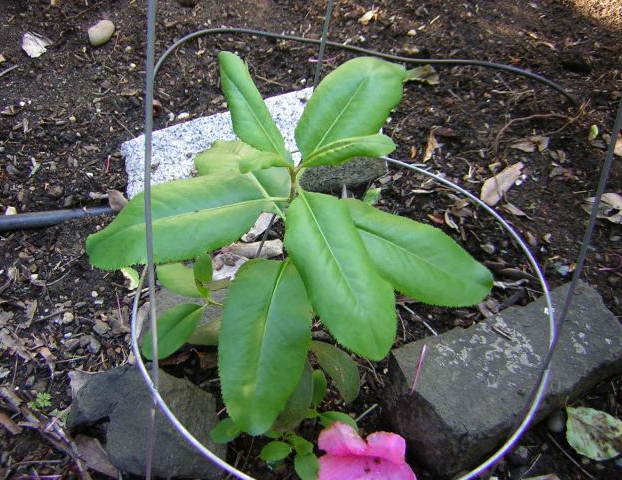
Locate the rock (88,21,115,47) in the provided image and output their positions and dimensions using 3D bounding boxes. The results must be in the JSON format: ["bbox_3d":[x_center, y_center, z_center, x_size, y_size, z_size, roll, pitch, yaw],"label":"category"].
[{"bbox_3d":[-0.286,-0.282,0.908,0.027,0.022,0.038,25,53,19],"label":"rock"}]

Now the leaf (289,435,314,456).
[{"bbox_3d":[-0.008,0.157,0.509,0.021,0.006,0.014,33,55,5],"label":"leaf"}]

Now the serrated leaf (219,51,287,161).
[{"bbox_3d":[-0.043,-0.107,0.525,0.040,0.020,0.129,-18,55,-16],"label":"serrated leaf"}]

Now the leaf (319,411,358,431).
[{"bbox_3d":[0.022,0.140,0.513,0.031,0.008,0.021,20,51,6],"label":"leaf"}]

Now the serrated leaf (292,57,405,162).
[{"bbox_3d":[0.026,-0.079,0.417,0.052,0.022,0.091,40,69,9],"label":"serrated leaf"}]

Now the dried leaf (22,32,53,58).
[{"bbox_3d":[-0.371,-0.262,0.898,0.041,0.015,0.050,-19,52,-17],"label":"dried leaf"}]

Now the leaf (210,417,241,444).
[{"bbox_3d":[-0.061,0.148,0.513,0.033,0.008,0.021,-19,52,-5],"label":"leaf"}]

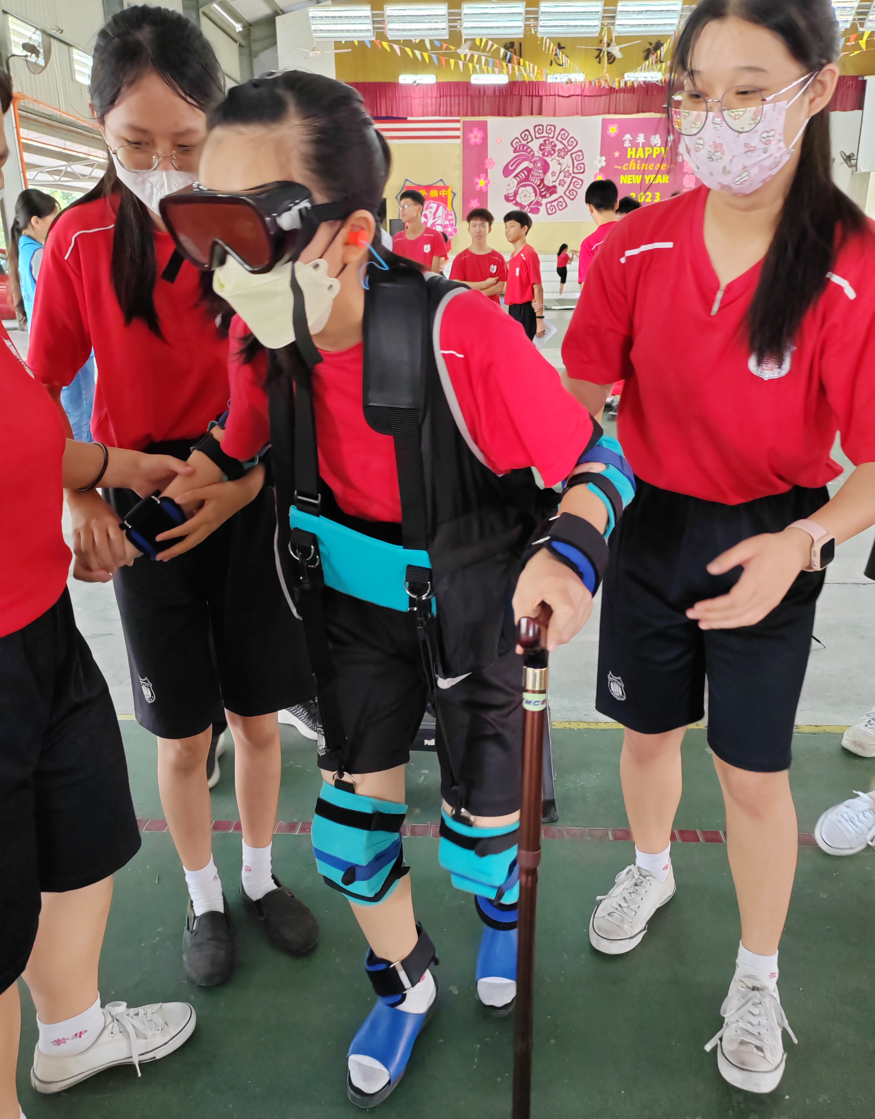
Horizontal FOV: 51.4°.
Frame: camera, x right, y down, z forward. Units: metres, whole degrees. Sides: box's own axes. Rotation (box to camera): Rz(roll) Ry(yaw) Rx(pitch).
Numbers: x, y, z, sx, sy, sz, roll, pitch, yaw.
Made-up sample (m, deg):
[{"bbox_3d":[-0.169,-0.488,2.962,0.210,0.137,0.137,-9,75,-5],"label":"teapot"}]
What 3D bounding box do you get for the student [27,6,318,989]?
[{"bbox_3d":[-0.372,0.045,1.431,0.460,1.560,0.480,-6,19,-17],"label":"student"}]

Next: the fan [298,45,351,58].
[{"bbox_3d":[-2.424,-10.089,18.100,1.460,0.300,1.460,1,18,2],"label":"fan"}]

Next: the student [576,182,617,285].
[{"bbox_3d":[1.024,-1.339,5.404,0.480,1.680,0.300,-9,20,-23],"label":"student"}]

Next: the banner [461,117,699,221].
[{"bbox_3d":[5.442,-14.790,34.500,9.019,3.570,0.050,1,18,2],"label":"banner"}]

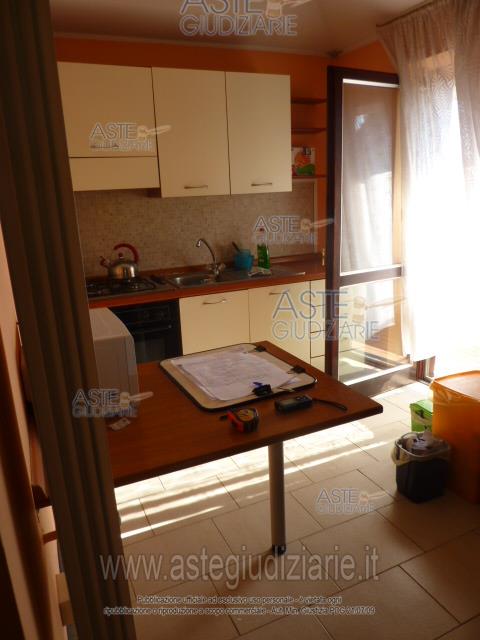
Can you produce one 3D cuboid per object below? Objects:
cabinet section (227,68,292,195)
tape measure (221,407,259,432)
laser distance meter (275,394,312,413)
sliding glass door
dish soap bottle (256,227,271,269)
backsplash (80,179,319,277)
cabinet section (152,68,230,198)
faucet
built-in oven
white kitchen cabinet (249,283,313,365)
[{"bbox_3d":[0.063,-1.218,3.120,0.456,0.716,0.350,-9,16,-22],"label":"cabinet section"},{"bbox_3d":[0.005,0.283,1.310,0.085,0.034,0.080,-10,16,-25],"label":"tape measure"},{"bbox_3d":[0.169,0.264,1.470,0.115,0.026,0.050,-8,16,-20],"label":"laser distance meter"},{"bbox_3d":[0.901,-0.468,3.011,0.845,2.040,0.058,-11,18,-29],"label":"sliding glass door"},{"bbox_3d":[0.167,-0.499,3.283,0.083,0.272,0.055,-5,15,-8],"label":"dish soap bottle"},{"bbox_3d":[-0.268,-0.662,3.289,1.920,0.585,0.015,-9,17,-22],"label":"backsplash"},{"bbox_3d":[-0.348,-1.153,2.941,0.450,0.712,0.343,-9,17,-22],"label":"cabinet section"},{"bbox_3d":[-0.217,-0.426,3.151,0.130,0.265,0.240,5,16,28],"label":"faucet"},{"bbox_3d":[-0.722,0.151,2.941,0.600,0.600,0.560,-9,16,-22],"label":"built-in oven"},{"bbox_3d":[0.162,0.070,3.289,0.450,0.750,0.570,-9,17,-22],"label":"white kitchen cabinet"}]

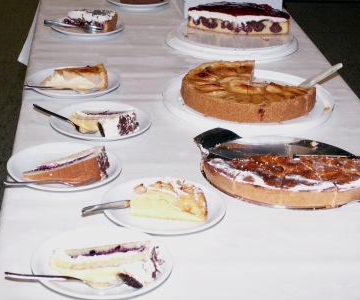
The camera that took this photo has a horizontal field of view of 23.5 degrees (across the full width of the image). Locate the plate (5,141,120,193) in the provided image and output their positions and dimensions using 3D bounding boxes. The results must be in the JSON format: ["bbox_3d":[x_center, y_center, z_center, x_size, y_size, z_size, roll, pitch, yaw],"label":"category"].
[{"bbox_3d":[-0.192,0.034,1.440,0.191,0.021,0.191,4,24,-2],"label":"plate"}]

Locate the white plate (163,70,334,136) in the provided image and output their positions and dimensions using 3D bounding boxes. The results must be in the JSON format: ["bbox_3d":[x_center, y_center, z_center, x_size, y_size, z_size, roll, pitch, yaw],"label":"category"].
[{"bbox_3d":[0.136,-0.098,1.756,0.343,0.023,0.343,1,25,-1],"label":"white plate"}]

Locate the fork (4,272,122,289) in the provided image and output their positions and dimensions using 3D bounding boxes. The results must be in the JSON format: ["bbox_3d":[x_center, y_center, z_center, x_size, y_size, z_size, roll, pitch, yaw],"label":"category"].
[{"bbox_3d":[-0.152,0.170,1.136,0.154,0.016,0.021,6,24,-6],"label":"fork"}]

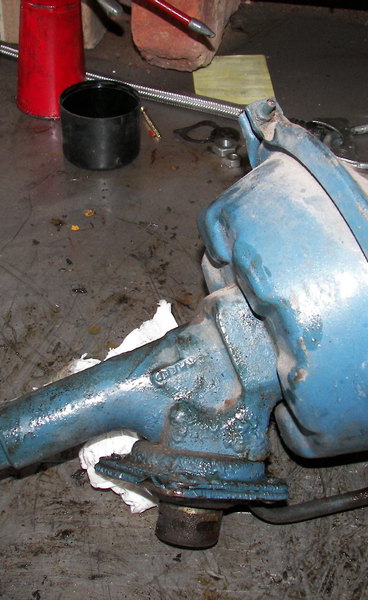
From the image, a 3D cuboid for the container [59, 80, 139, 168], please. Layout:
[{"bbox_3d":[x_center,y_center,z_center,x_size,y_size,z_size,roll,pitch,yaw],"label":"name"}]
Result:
[{"bbox_3d":[-0.072,-0.151,0.728,0.068,0.054,0.068,1,41,0],"label":"container"}]

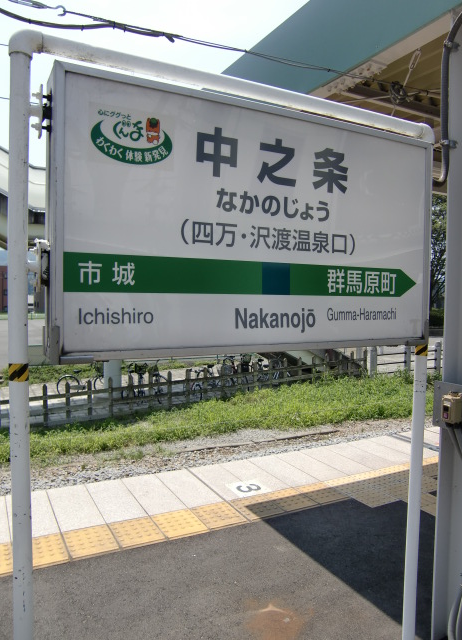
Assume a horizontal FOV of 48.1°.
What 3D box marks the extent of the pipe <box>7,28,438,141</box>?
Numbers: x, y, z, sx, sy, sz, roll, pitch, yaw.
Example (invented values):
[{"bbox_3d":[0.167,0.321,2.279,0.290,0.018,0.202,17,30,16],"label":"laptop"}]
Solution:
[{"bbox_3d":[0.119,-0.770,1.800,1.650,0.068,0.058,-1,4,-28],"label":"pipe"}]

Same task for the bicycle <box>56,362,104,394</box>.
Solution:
[{"bbox_3d":[-4.400,1.770,15.800,1.770,1.050,0.570,0,4,-21],"label":"bicycle"}]

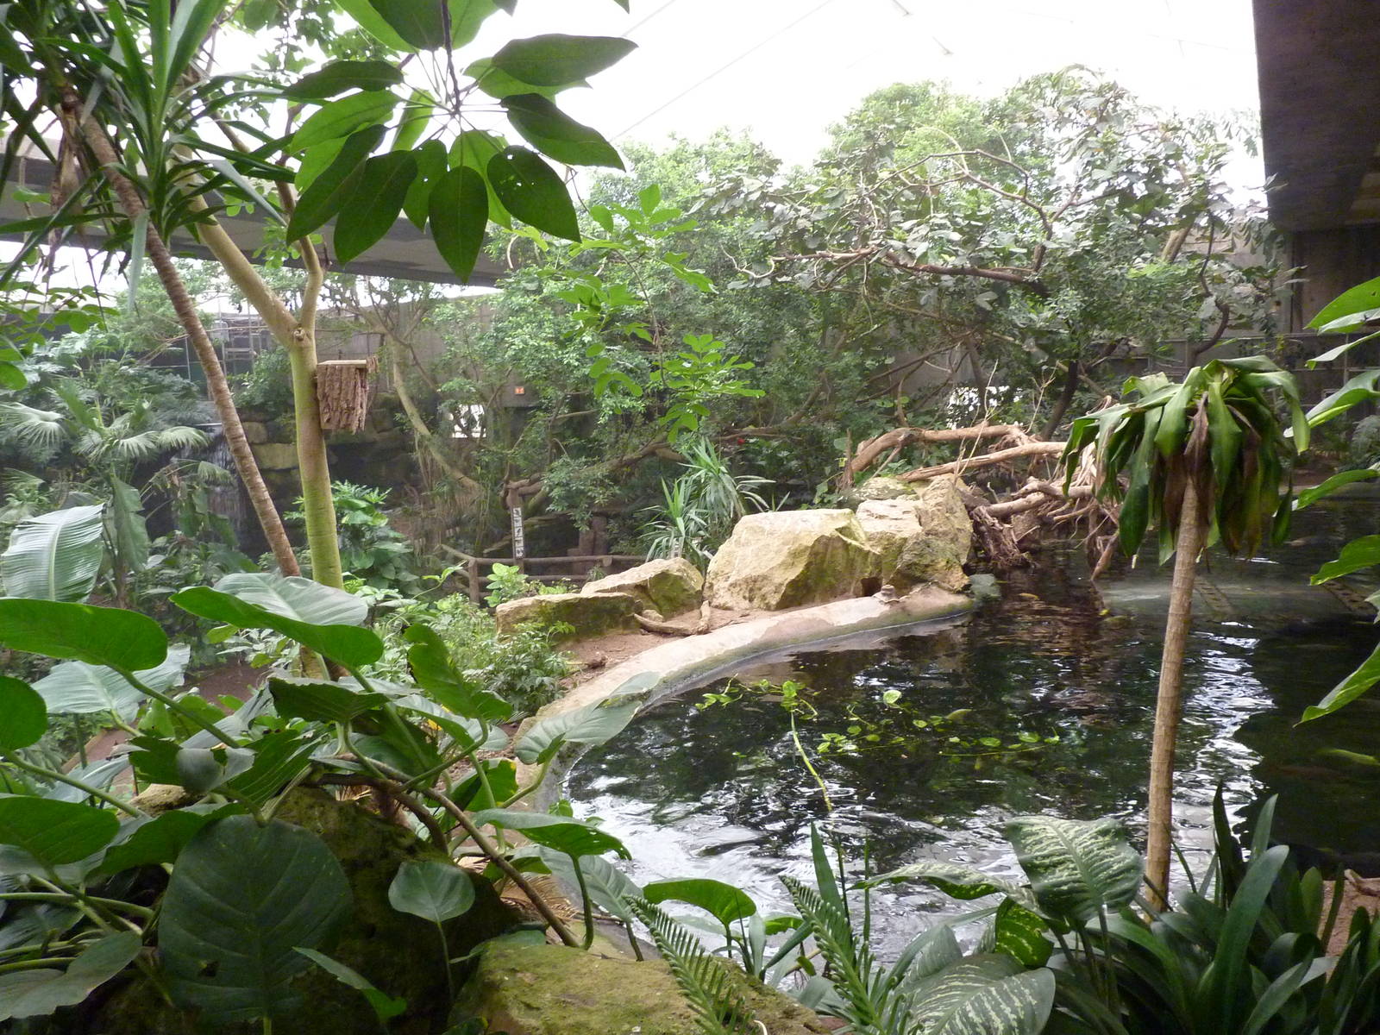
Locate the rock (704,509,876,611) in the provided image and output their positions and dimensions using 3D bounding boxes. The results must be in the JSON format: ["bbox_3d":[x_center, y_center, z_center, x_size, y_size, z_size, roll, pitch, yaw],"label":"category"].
[{"bbox_3d":[1.053,0.429,10.300,1.700,0.950,1.150,0,6,-5],"label":"rock"}]

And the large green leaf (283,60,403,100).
[{"bbox_3d":[-0.605,-0.765,1.740,0.208,0.040,0.085,-6,-6,0],"label":"large green leaf"}]

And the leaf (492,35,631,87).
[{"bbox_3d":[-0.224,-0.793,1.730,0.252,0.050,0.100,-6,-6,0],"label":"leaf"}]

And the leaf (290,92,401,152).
[{"bbox_3d":[-0.624,-0.718,1.805,0.234,0.040,0.080,-17,-8,12],"label":"leaf"}]

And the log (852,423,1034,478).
[{"bbox_3d":[3.256,-0.865,13.000,2.400,0.700,0.600,0,6,5],"label":"log"}]

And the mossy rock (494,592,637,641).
[{"bbox_3d":[-1.083,0.900,8.900,1.220,0.450,0.600,2,6,18],"label":"mossy rock"}]

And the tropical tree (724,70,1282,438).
[{"bbox_3d":[4.670,-3.647,15.500,7.600,5.800,4.800,0,6,0],"label":"tropical tree"}]

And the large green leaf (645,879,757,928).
[{"bbox_3d":[0.023,0.851,2.200,0.251,0.080,0.150,-4,13,23],"label":"large green leaf"}]

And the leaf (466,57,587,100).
[{"bbox_3d":[-0.299,-0.805,1.825,0.211,0.045,0.090,-2,-6,-14],"label":"leaf"}]

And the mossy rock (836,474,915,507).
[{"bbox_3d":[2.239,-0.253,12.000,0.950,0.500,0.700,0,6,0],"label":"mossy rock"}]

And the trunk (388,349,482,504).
[{"bbox_3d":[-4.340,-1.545,17.000,1.500,2.550,0.600,0,6,0],"label":"trunk"}]

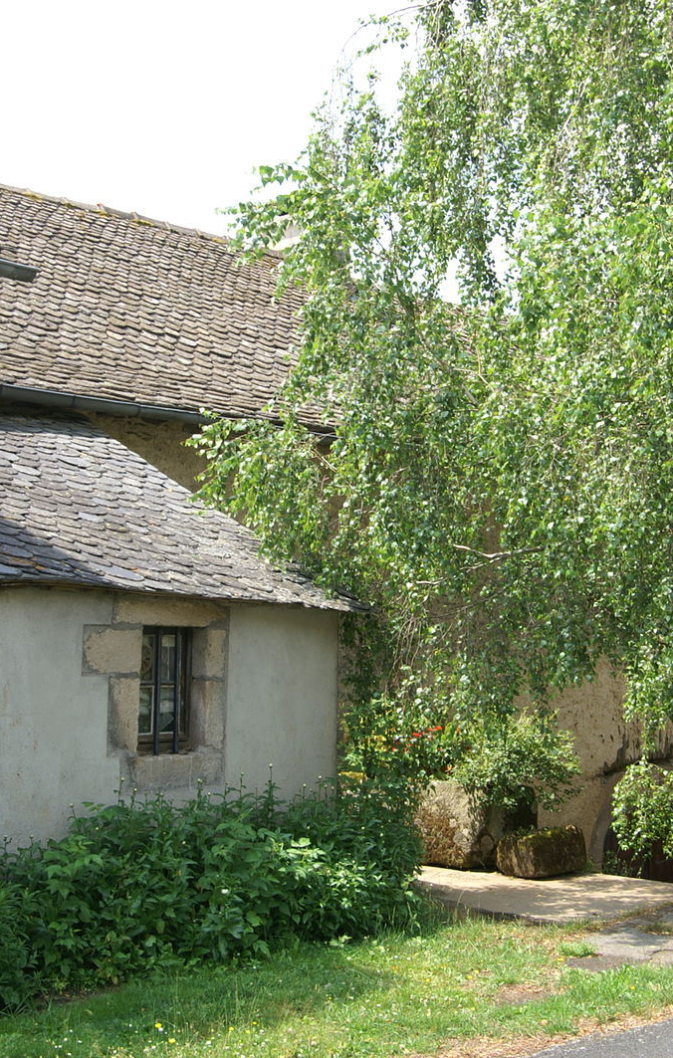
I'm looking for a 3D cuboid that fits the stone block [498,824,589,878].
[{"bbox_3d":[1.556,2.433,11.043,0.620,0.330,0.360,5,-8,-42],"label":"stone block"}]

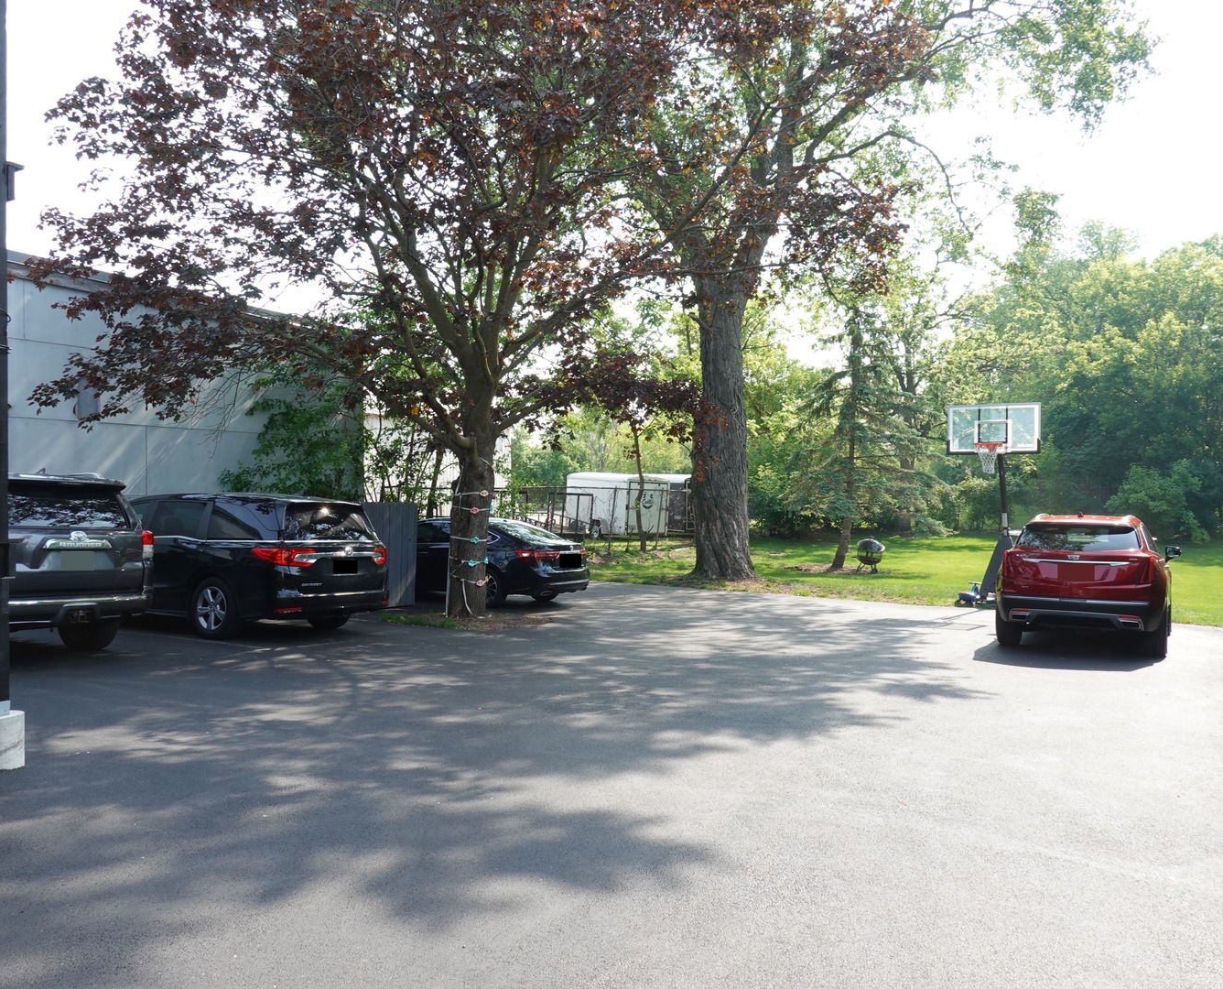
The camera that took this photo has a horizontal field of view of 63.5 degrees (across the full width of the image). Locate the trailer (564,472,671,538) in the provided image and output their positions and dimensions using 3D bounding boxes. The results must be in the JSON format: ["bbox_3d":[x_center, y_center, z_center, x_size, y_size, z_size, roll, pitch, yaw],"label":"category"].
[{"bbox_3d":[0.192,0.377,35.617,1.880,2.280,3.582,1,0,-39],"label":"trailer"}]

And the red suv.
[{"bbox_3d":[6.633,1.185,13.684,1.930,1.680,4.810,0,-2,30],"label":"red suv"}]

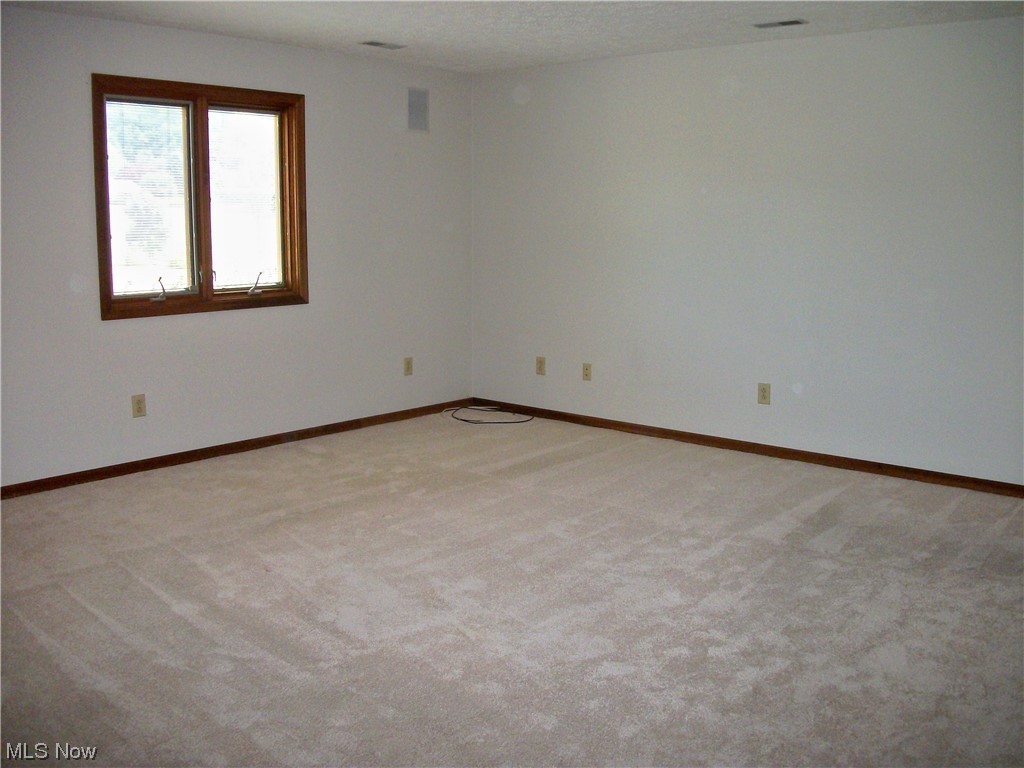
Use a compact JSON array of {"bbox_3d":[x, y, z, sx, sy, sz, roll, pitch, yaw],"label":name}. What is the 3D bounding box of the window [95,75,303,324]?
[{"bbox_3d":[-1.744,-1.052,5.440,0.110,1.265,1.350,9,13,40],"label":"window"}]

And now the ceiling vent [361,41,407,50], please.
[{"bbox_3d":[-0.763,-2.005,5.636,0.125,0.020,0.285,9,13,40],"label":"ceiling vent"}]

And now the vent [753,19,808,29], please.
[{"bbox_3d":[1.398,-1.865,4.929,0.285,0.020,0.125,9,13,40],"label":"vent"}]

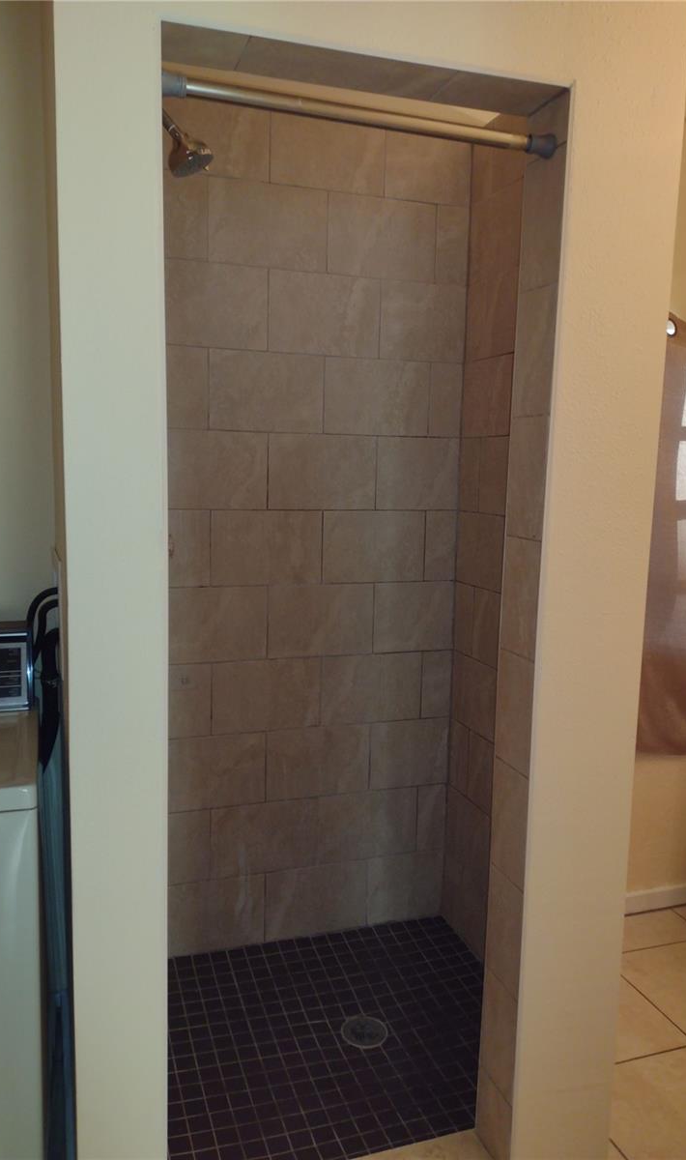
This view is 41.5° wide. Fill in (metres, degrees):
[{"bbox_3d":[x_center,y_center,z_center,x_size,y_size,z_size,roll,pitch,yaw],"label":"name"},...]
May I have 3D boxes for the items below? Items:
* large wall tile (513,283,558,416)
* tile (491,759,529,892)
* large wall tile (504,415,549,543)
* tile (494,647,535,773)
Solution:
[{"bbox_3d":[0.315,-0.371,1.478,0.009,0.201,0.112,-2,9,-19],"label":"large wall tile"},{"bbox_3d":[0.300,0.432,1.596,0.009,0.201,0.112,-2,9,-19],"label":"tile"},{"bbox_3d":[0.311,-0.170,1.507,0.009,0.201,0.112,-2,9,-19],"label":"large wall tile"},{"bbox_3d":[0.303,0.231,1.567,0.009,0.201,0.112,-2,9,-19],"label":"tile"}]

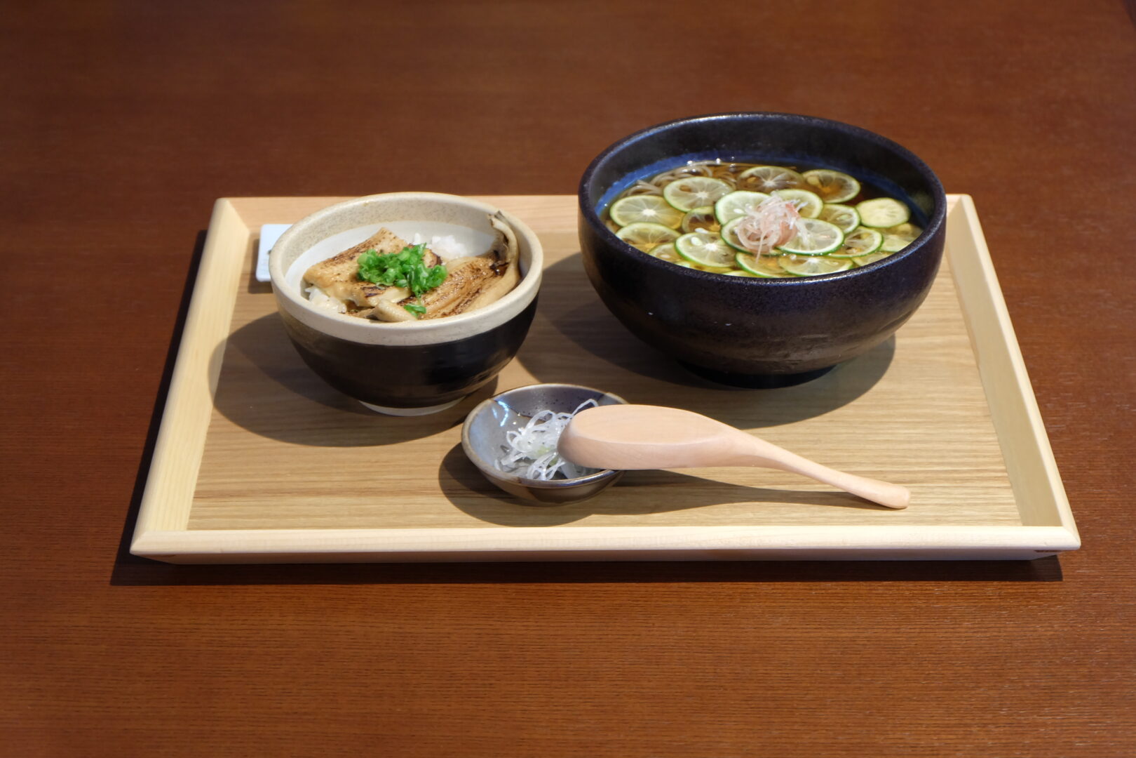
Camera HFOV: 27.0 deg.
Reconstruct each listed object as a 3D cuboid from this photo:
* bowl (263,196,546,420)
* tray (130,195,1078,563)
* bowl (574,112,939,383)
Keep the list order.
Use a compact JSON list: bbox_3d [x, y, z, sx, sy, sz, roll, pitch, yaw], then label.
[{"bbox_3d":[-0.079,-0.031,1.172,0.133,0.075,0.133,0,33,0],"label":"bowl"},{"bbox_3d":[0.016,-0.005,1.200,0.425,0.024,0.323,0,33,0],"label":"tray"},{"bbox_3d":[0.097,-0.059,1.204,0.182,0.087,0.182,0,33,0],"label":"bowl"}]

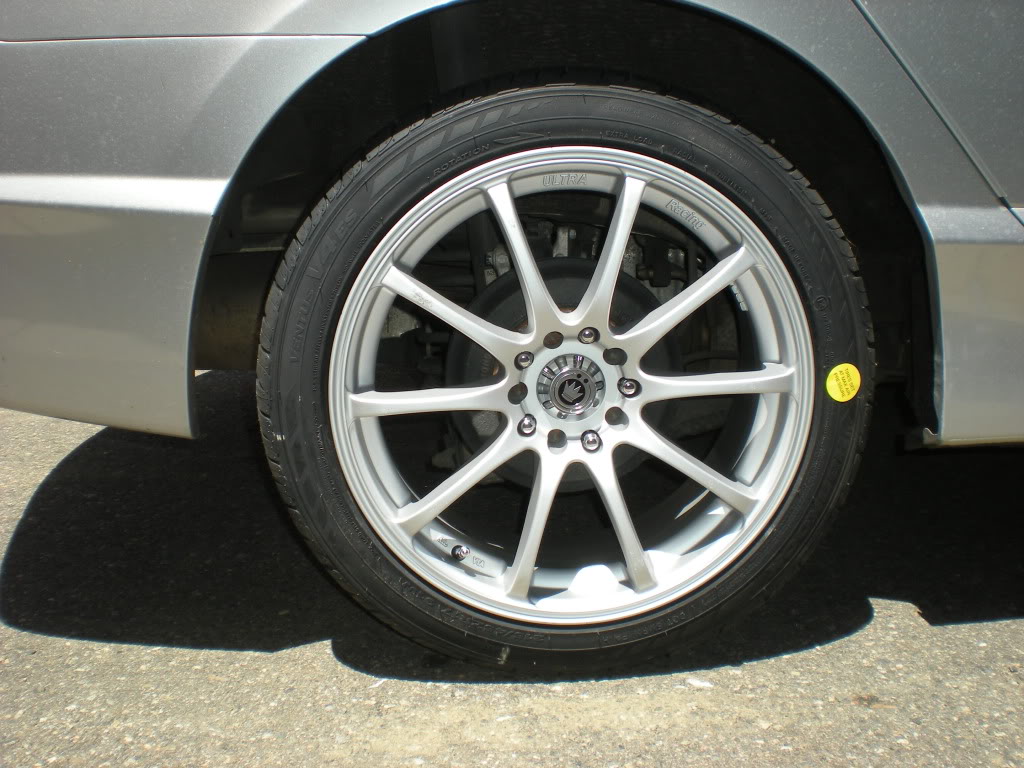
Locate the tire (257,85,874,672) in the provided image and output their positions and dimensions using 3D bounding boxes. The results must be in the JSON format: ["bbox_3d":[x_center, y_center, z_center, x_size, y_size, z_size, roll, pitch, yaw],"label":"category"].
[{"bbox_3d":[0.055,-0.013,1.208,0.630,0.622,0.215,0,11,-3],"label":"tire"}]

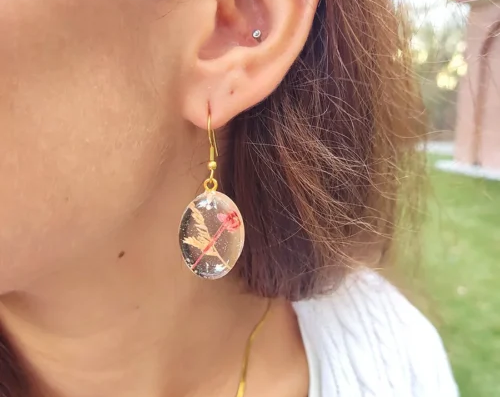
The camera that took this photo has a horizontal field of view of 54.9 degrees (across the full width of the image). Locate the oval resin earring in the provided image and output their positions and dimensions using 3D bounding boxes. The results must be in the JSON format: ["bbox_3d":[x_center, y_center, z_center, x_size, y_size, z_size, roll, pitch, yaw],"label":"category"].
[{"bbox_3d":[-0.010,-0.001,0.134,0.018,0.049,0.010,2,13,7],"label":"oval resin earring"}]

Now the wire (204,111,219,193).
[{"bbox_3d":[-0.010,-0.014,0.132,0.004,0.023,0.010,2,13,7],"label":"wire"}]

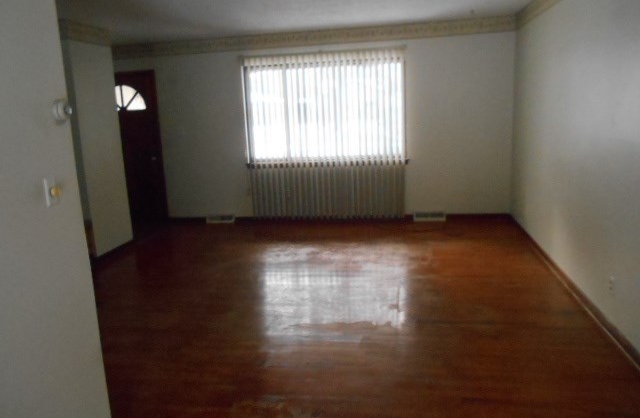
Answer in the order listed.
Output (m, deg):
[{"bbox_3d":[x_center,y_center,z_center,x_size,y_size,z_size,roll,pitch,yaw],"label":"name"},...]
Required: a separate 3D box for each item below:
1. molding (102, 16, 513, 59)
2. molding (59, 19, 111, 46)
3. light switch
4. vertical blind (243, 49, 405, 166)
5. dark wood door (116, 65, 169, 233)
[{"bbox_3d":[-0.320,-2.175,6.160,5.400,0.180,0.080,0,12,11],"label":"molding"},{"bbox_3d":[-2.405,-1.856,5.022,0.080,0.180,0.794,0,12,11],"label":"molding"},{"bbox_3d":[-1.048,-0.067,1.917,0.032,0.117,0.075,0,12,11],"label":"light switch"},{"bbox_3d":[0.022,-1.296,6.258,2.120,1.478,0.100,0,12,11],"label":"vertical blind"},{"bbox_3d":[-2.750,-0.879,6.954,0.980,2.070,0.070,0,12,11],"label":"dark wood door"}]

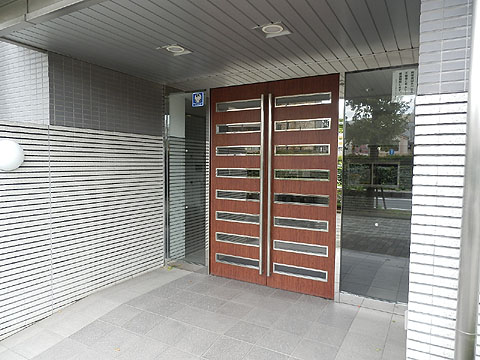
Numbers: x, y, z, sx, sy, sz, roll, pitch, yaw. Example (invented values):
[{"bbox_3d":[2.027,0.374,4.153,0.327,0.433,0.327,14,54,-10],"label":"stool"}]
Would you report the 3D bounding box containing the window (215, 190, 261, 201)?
[{"bbox_3d":[-0.022,0.190,4.060,0.627,0.122,0.035,2,4,28],"label":"window"}]

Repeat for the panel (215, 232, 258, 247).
[{"bbox_3d":[-0.026,0.730,4.090,0.627,0.120,0.035,2,4,28],"label":"panel"}]

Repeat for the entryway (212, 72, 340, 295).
[{"bbox_3d":[0.319,0.065,3.858,1.579,2.368,0.100,2,4,28],"label":"entryway"}]

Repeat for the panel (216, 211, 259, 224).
[{"bbox_3d":[-0.024,0.461,4.075,0.627,0.120,0.035,2,4,28],"label":"panel"}]

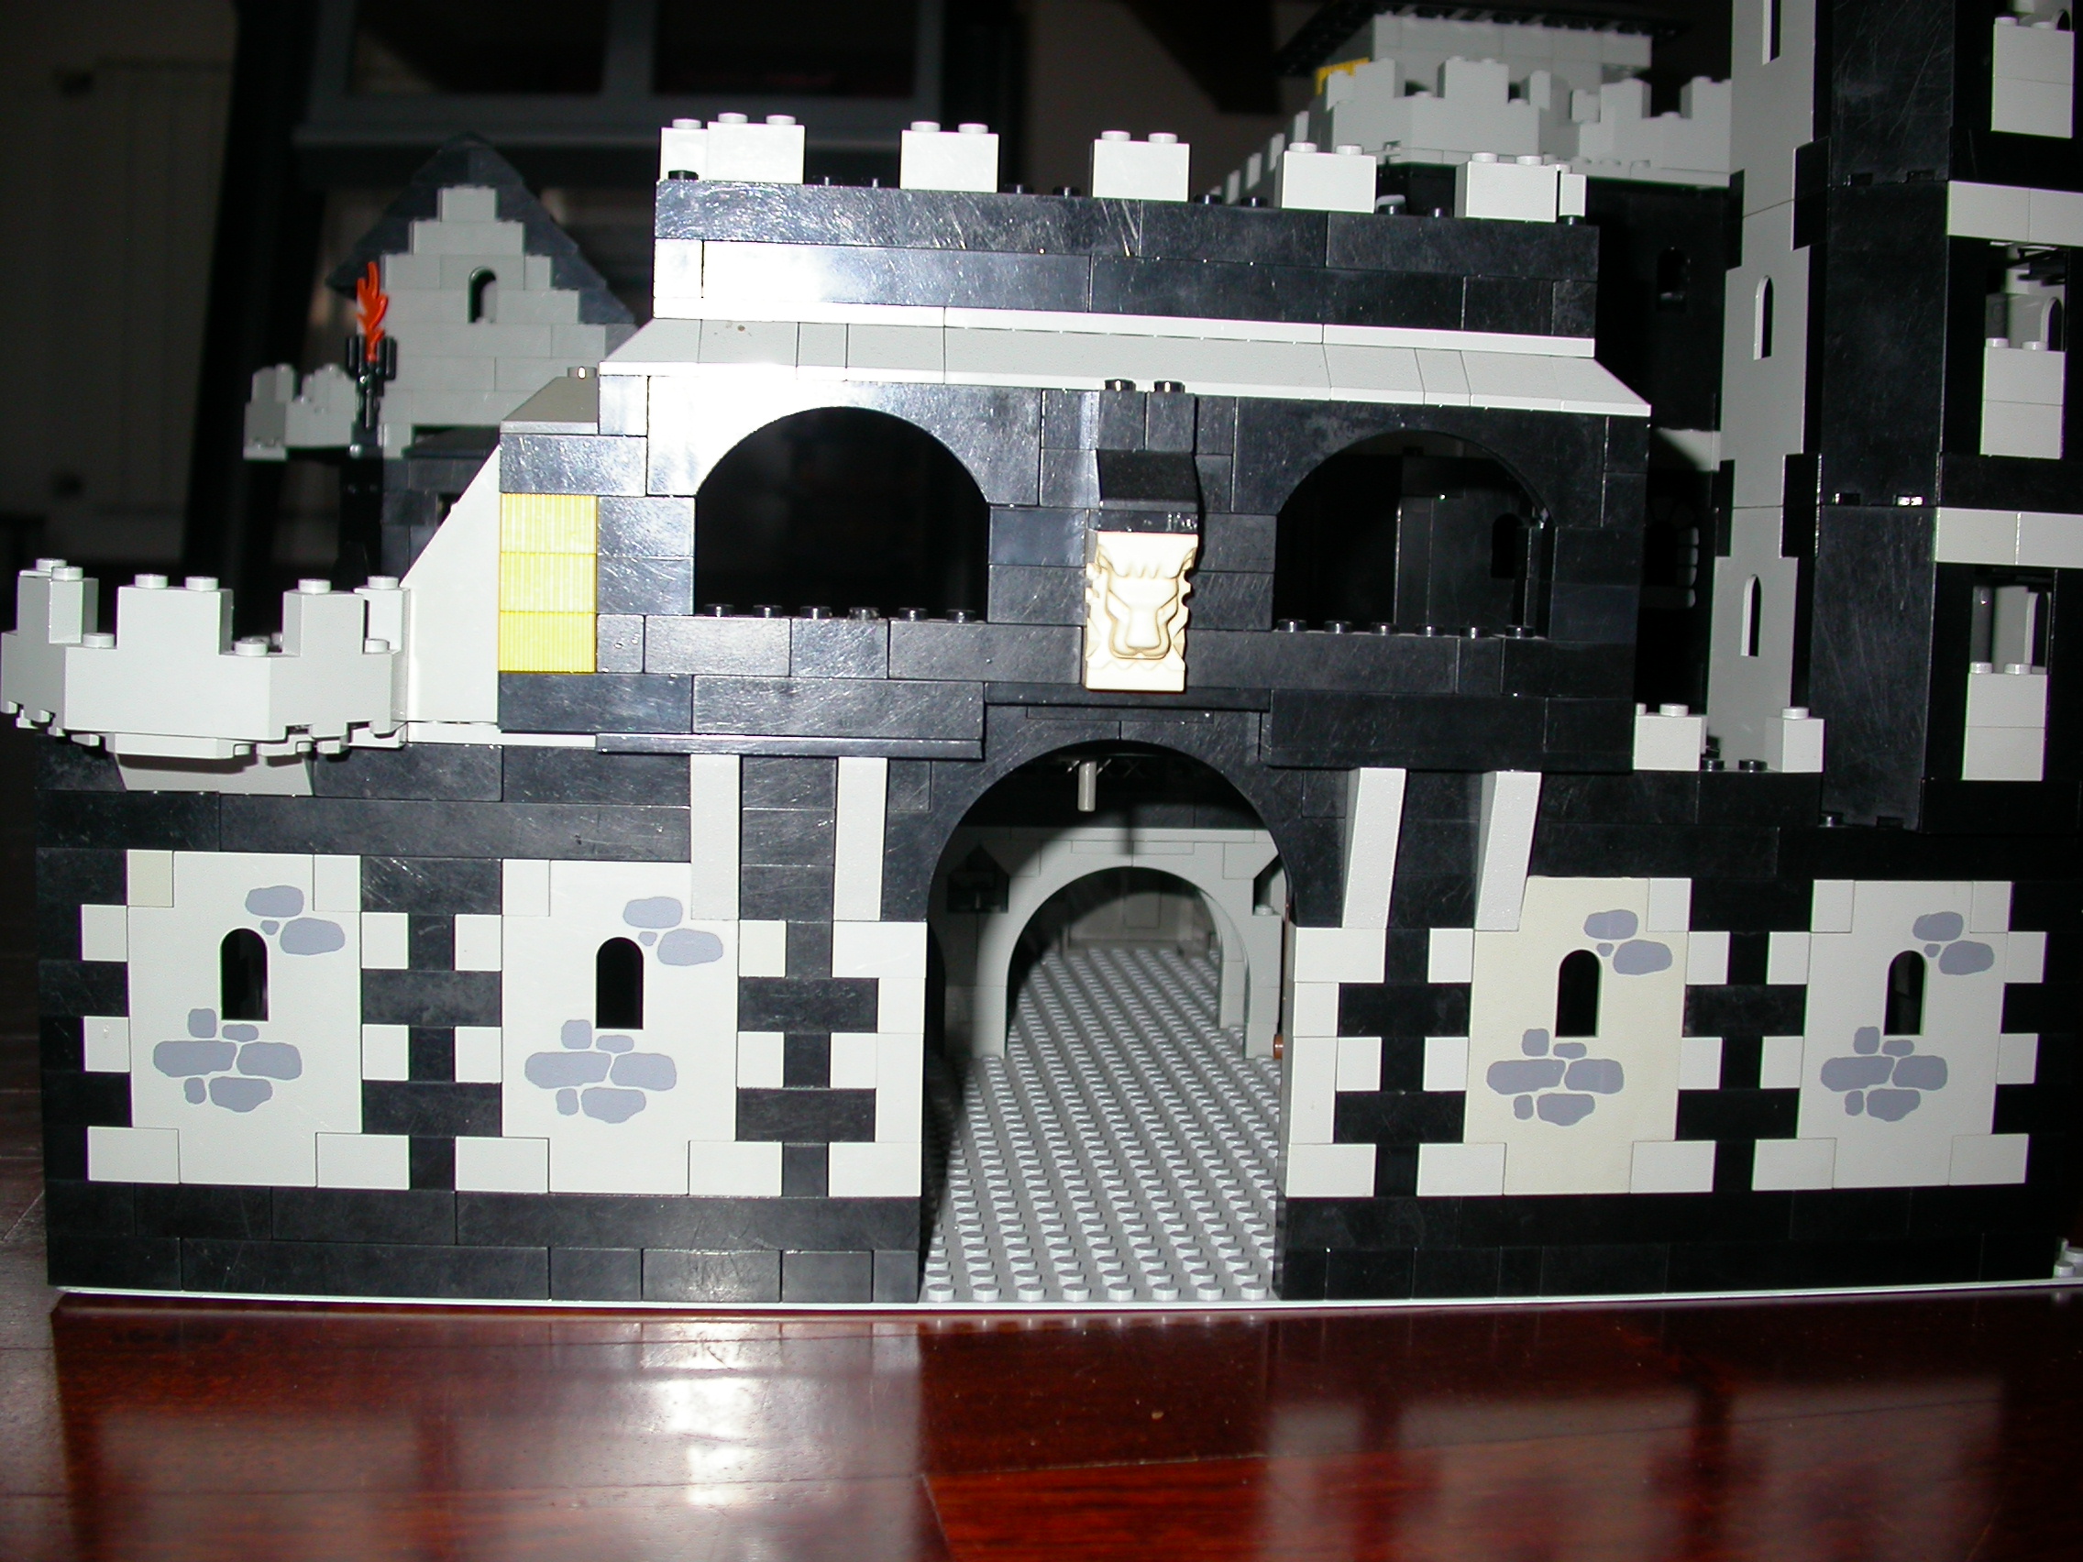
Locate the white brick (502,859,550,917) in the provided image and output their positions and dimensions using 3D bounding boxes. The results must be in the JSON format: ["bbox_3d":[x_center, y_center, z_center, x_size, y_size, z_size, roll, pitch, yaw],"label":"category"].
[{"bbox_3d":[-0.088,0.017,0.390,0.008,0.010,0.008,1,5,-6],"label":"white brick"}]

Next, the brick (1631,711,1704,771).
[{"bbox_3d":[0.108,-0.008,0.408,0.016,0.011,0.008,1,5,-6],"label":"brick"}]

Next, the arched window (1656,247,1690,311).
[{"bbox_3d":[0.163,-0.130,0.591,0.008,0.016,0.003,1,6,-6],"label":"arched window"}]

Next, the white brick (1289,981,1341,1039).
[{"bbox_3d":[0.047,0.039,0.403,0.008,0.011,0.008,1,5,-6],"label":"white brick"}]

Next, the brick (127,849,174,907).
[{"bbox_3d":[-0.150,0.016,0.388,0.008,0.010,0.008,1,5,-6],"label":"brick"}]

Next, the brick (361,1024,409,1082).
[{"bbox_3d":[-0.111,0.045,0.390,0.008,0.010,0.008,1,6,-6],"label":"brick"}]

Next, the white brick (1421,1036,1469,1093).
[{"bbox_3d":[0.071,0.050,0.407,0.008,0.010,0.008,1,5,-6],"label":"white brick"}]

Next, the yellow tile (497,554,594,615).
[{"bbox_3d":[-0.081,-0.033,0.376,0.016,0.010,0.008,1,6,-6],"label":"yellow tile"}]

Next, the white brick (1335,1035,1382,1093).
[{"bbox_3d":[0.056,0.050,0.407,0.008,0.010,0.008,1,6,-6],"label":"white brick"}]

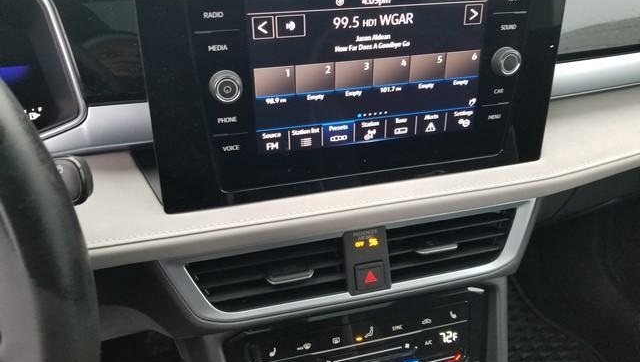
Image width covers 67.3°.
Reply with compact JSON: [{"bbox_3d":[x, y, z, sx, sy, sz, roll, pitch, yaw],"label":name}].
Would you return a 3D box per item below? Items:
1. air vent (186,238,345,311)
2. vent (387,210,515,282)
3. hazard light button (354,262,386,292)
[{"bbox_3d":[-0.042,0.076,0.407,0.131,0.052,0.030,-7,15,-13],"label":"air vent"},{"bbox_3d":[0.118,0.055,0.444,0.131,0.052,0.030,-7,15,-13],"label":"vent"},{"bbox_3d":[0.043,0.079,0.414,0.026,0.025,0.010,-7,14,-13],"label":"hazard light button"}]

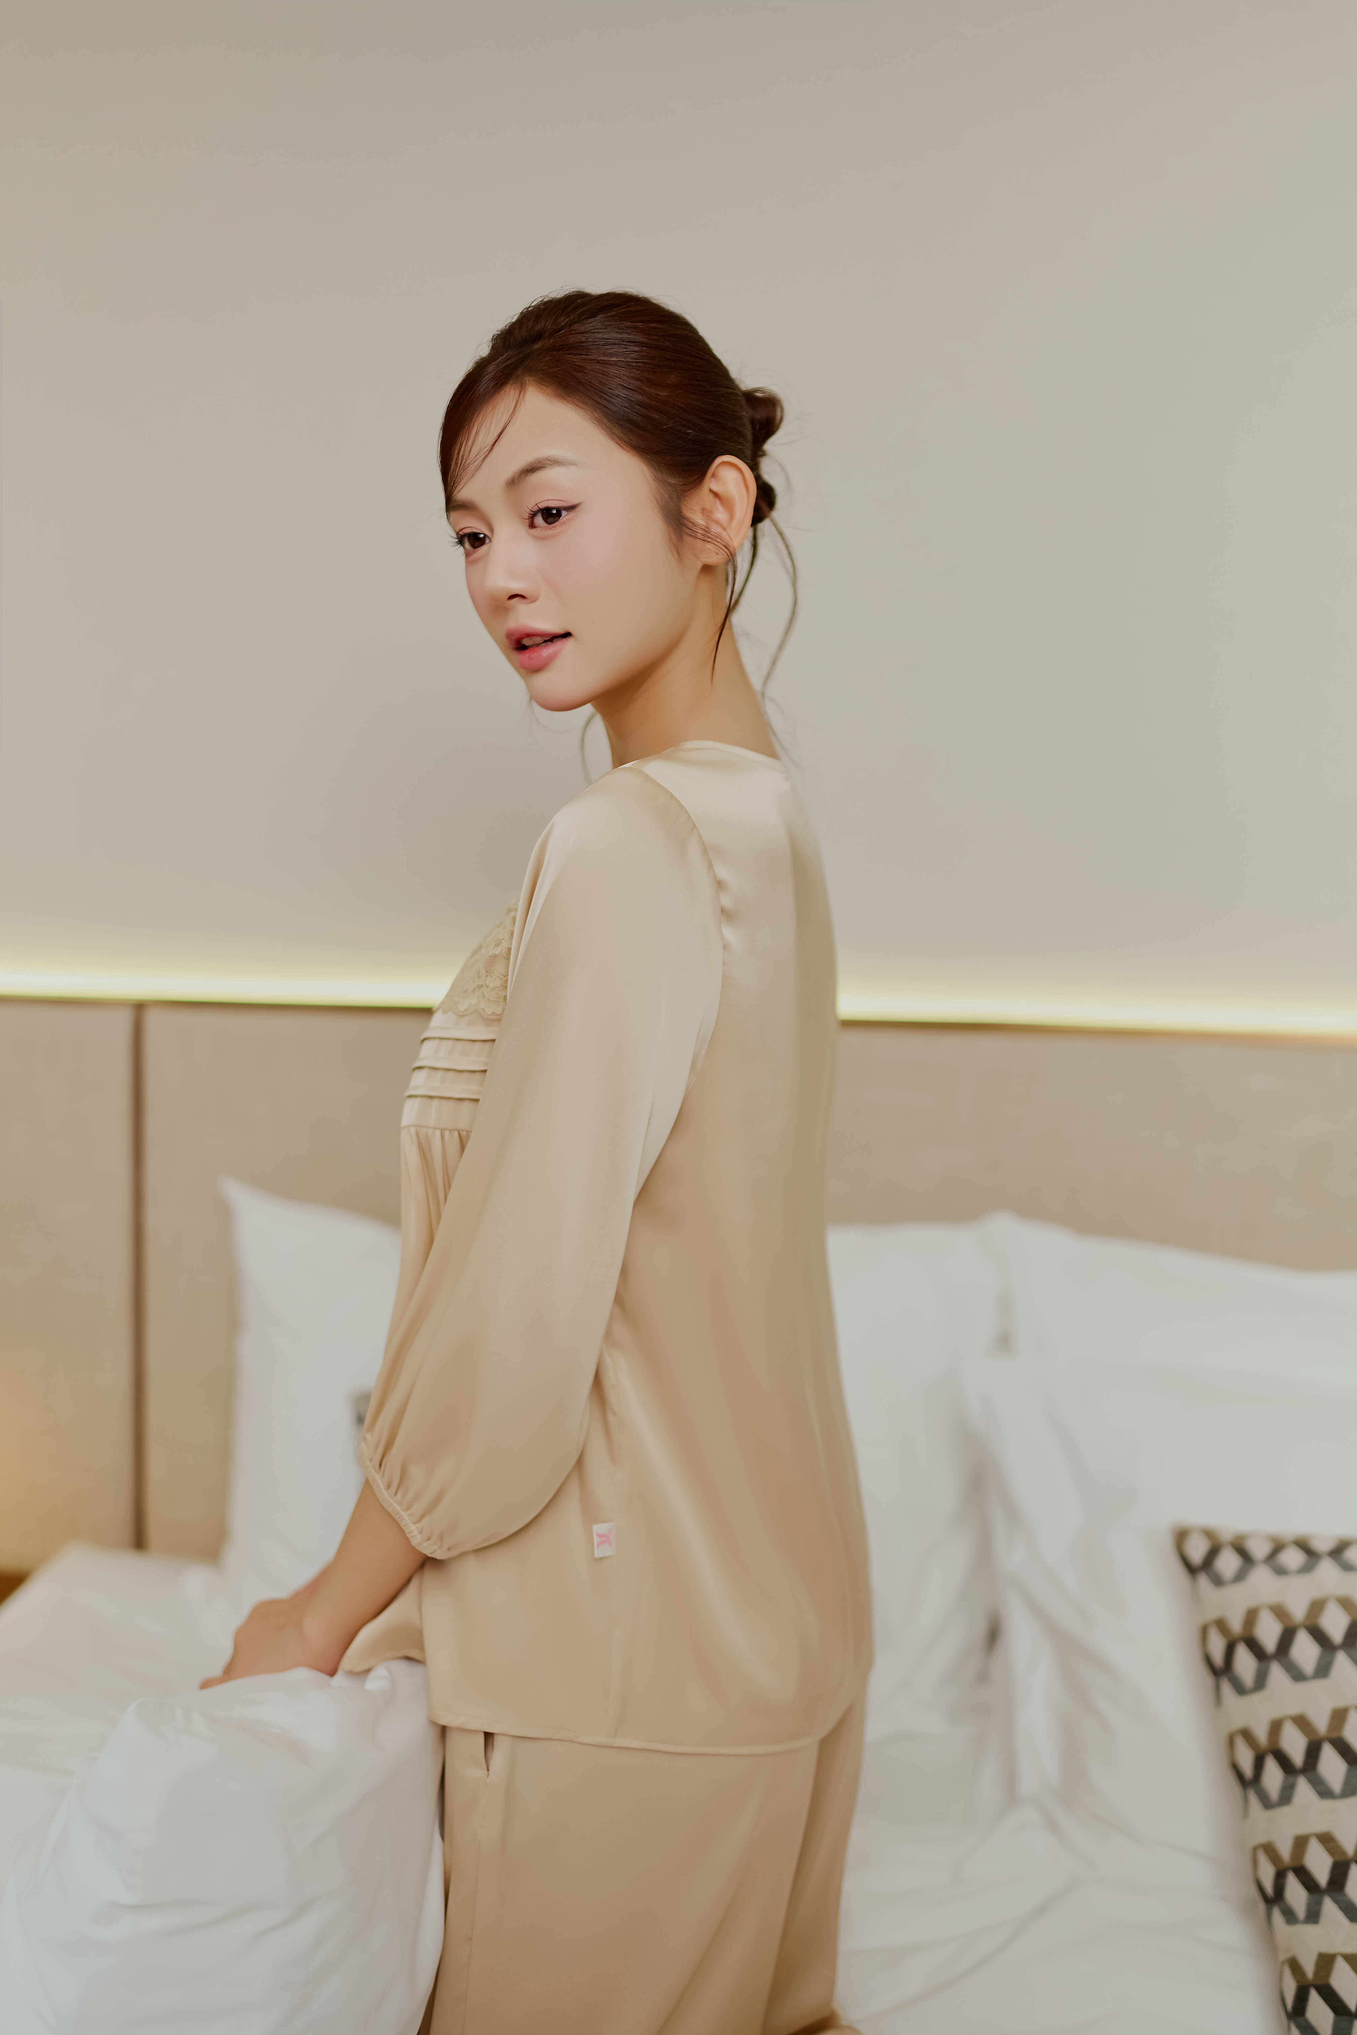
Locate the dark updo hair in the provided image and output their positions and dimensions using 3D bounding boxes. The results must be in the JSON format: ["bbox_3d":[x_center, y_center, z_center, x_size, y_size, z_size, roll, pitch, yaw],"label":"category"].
[{"bbox_3d":[-0.033,-0.310,1.170,0.225,0.235,0.175,-11,0,-45],"label":"dark updo hair"}]

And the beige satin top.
[{"bbox_3d":[-0.027,0.122,1.165,0.285,0.585,0.440,1,5,24],"label":"beige satin top"}]

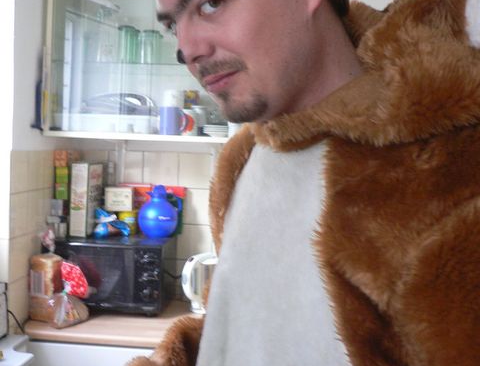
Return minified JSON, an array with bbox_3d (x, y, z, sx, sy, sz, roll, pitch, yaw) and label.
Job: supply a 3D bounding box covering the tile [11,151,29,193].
[{"bbox_3d":[-0.759,-0.035,2.218,0.010,0.150,0.145,3,4,5],"label":"tile"}]

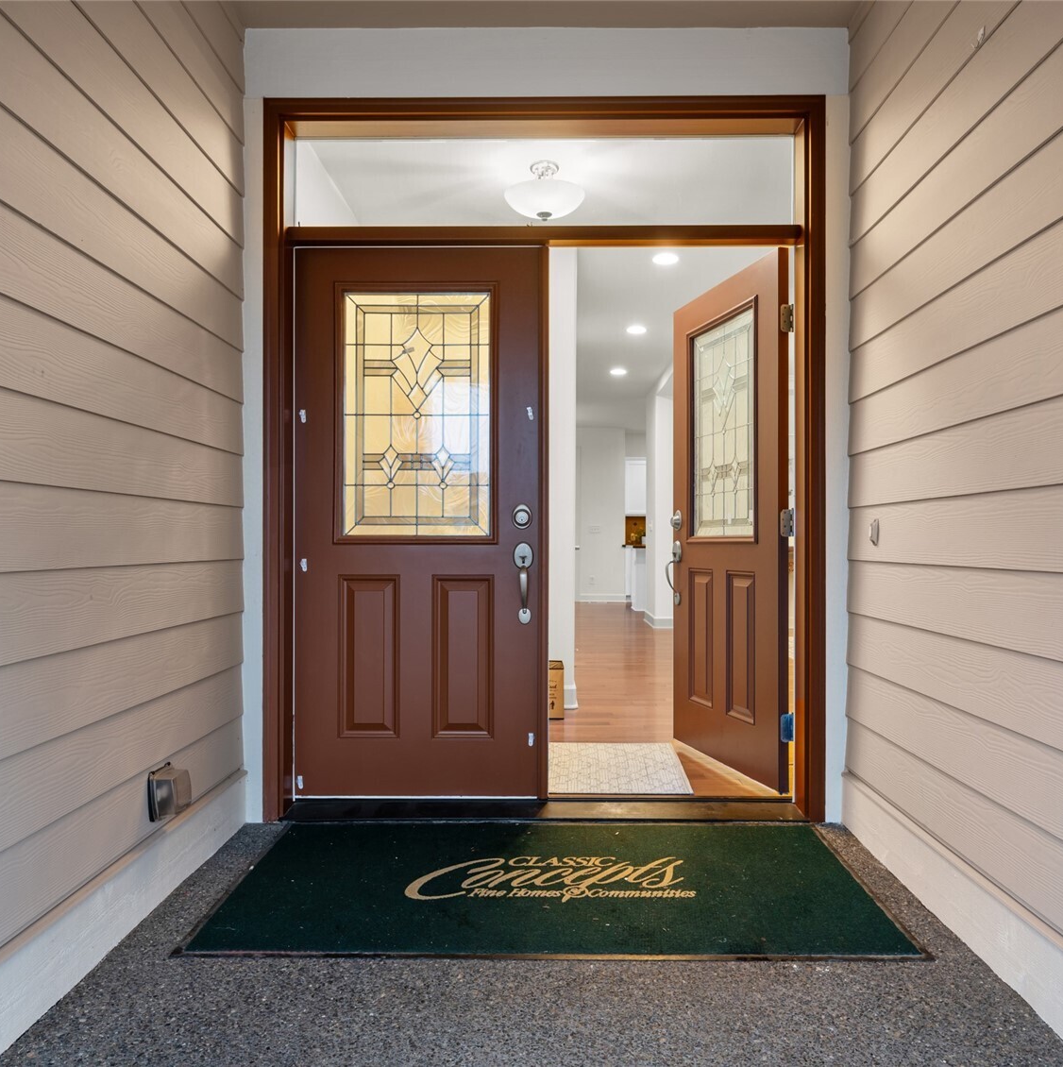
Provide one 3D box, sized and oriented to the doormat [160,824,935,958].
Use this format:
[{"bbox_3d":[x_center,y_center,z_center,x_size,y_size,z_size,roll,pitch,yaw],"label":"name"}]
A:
[{"bbox_3d":[0.059,0.988,2.445,1.810,0.012,0.925,0,0,1],"label":"doormat"}]

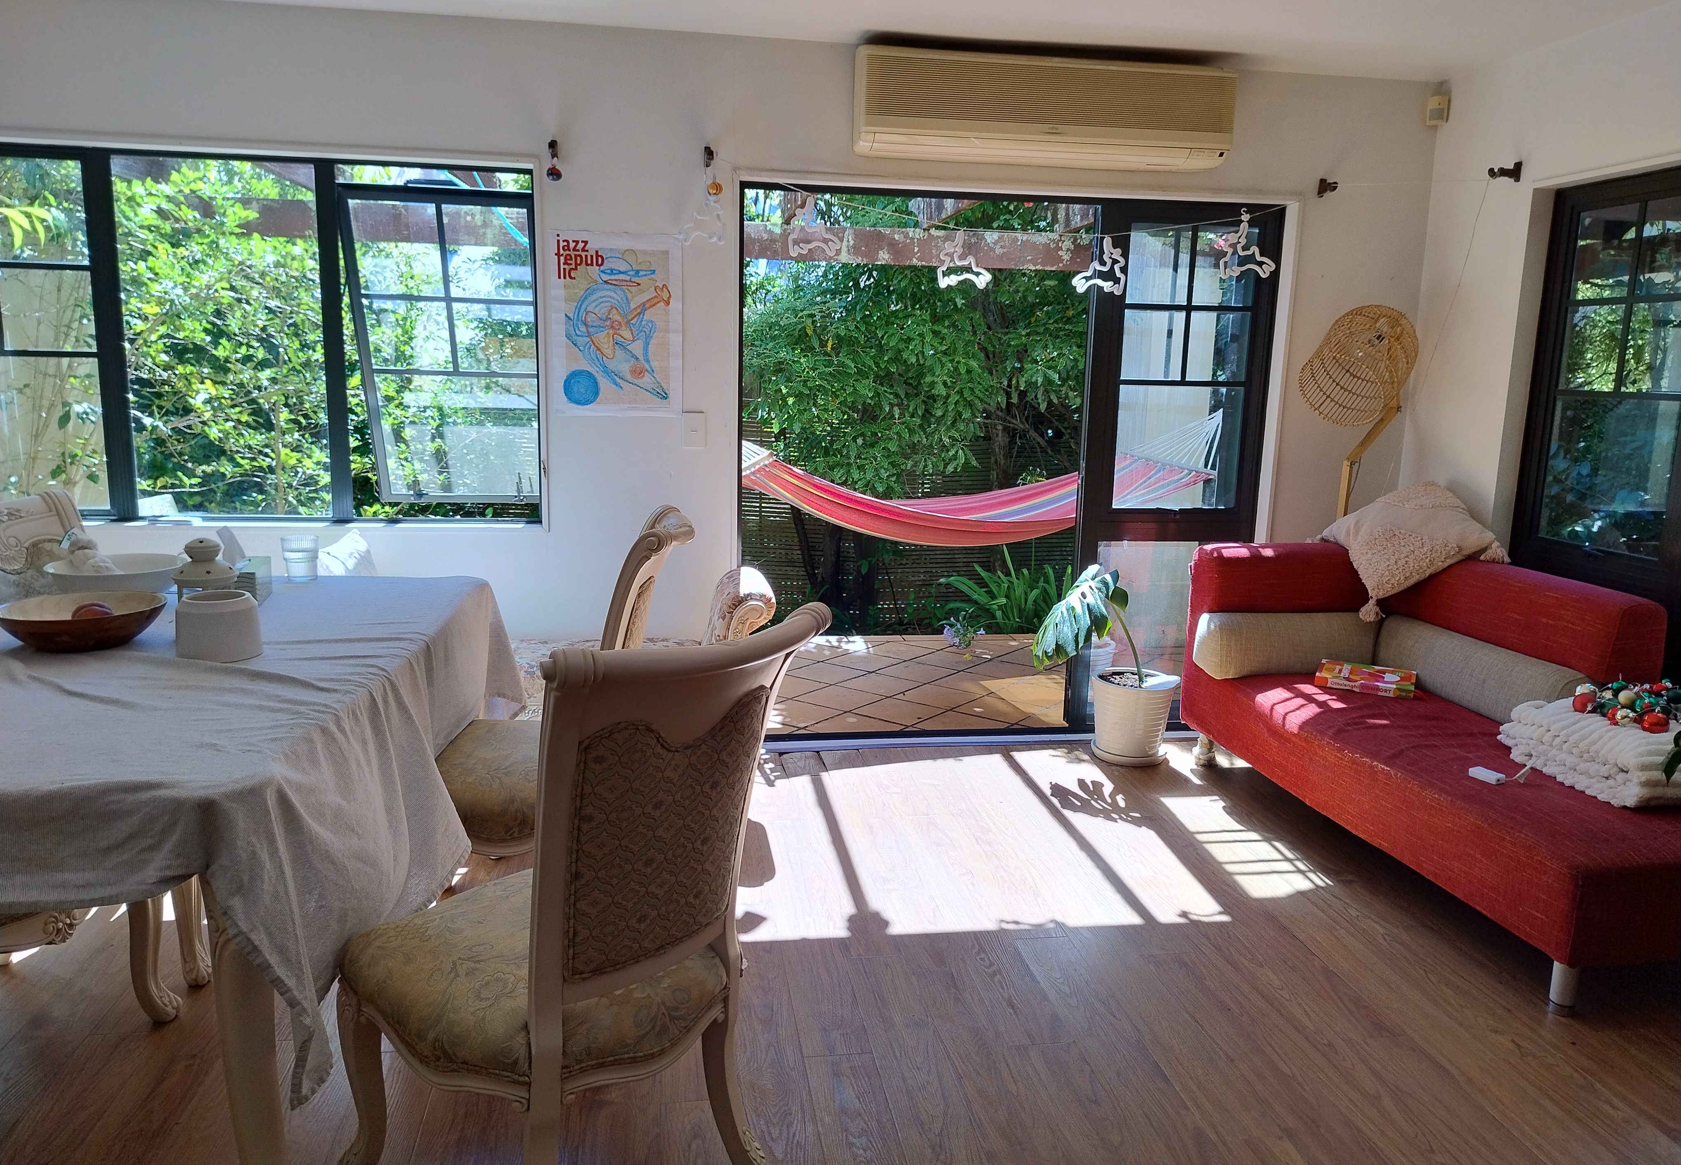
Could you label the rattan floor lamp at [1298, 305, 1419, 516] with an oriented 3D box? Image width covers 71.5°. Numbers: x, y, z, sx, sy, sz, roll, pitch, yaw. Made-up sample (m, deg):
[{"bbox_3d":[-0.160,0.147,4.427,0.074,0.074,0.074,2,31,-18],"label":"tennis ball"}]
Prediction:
[{"bbox_3d":[1.792,-0.174,4.192,0.460,1.612,0.360,-8,14,-41],"label":"rattan floor lamp"}]

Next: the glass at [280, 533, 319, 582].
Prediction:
[{"bbox_3d":[-1.421,-0.064,3.084,0.100,0.112,0.100,0,11,-9],"label":"glass"}]

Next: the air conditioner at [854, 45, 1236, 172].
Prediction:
[{"bbox_3d":[0.672,-1.553,3.850,1.230,0.290,0.200,0,11,-9],"label":"air conditioner"}]

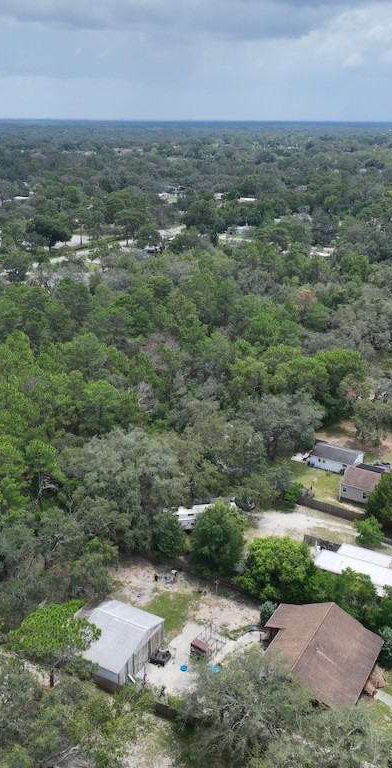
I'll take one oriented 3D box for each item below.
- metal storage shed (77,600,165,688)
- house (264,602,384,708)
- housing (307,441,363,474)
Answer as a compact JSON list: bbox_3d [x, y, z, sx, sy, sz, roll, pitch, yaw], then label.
[{"bbox_3d":[-9.587,31.219,86.037,7.600,4.850,10.150,12,23,27],"label":"metal storage shed"},{"bbox_3d":[13.886,32.116,84.965,13.700,5.300,13.800,12,23,27],"label":"house"},{"bbox_3d":[27.060,14.010,135.689,8.360,3.700,6.100,12,23,28],"label":"housing"}]

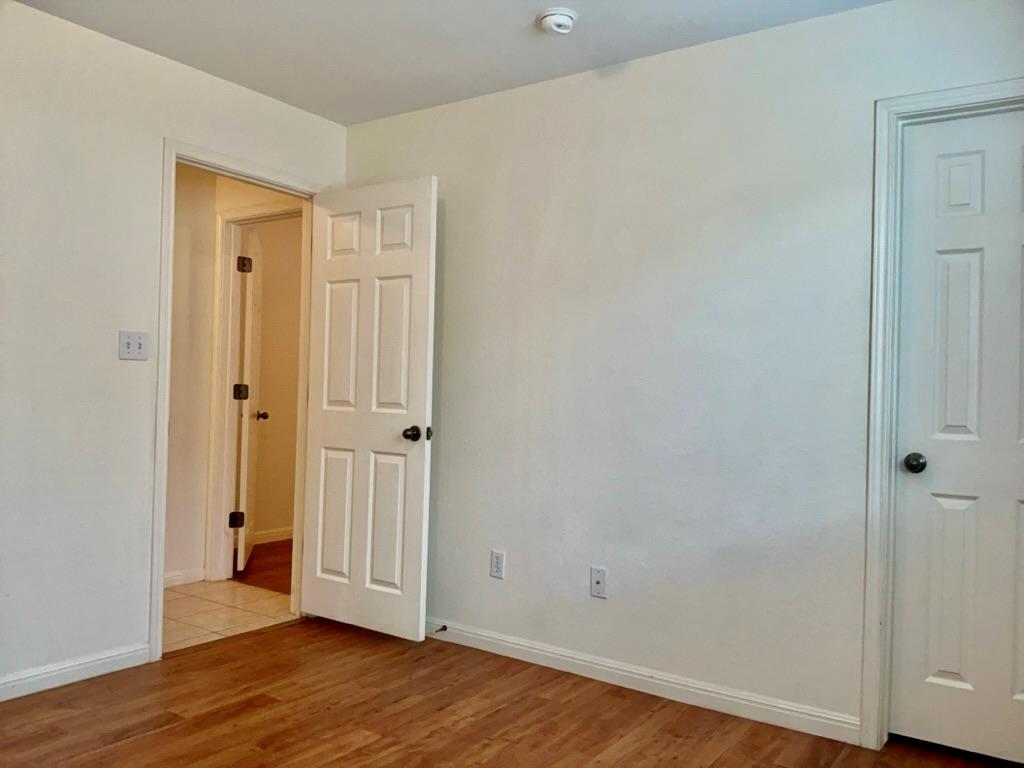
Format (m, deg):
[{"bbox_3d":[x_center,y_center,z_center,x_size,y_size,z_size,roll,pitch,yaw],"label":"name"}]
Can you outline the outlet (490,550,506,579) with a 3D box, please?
[{"bbox_3d":[-0.060,0.778,3.430,0.070,0.114,0.010,1,-1,34],"label":"outlet"}]

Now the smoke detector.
[{"bbox_3d":[0.159,-1.264,2.801,0.138,0.042,0.138,2,-1,0],"label":"smoke detector"}]

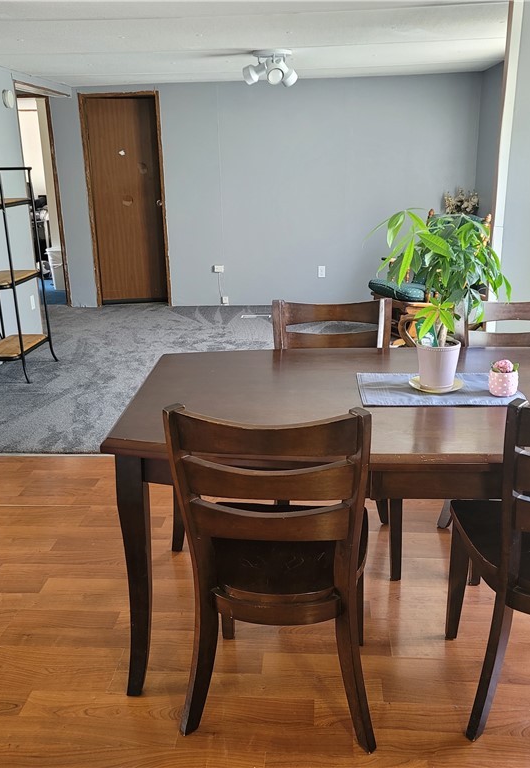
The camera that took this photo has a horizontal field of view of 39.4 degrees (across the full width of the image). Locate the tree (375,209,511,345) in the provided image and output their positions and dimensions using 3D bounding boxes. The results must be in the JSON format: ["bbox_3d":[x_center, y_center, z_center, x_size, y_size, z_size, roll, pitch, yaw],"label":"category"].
[{"bbox_3d":[0.524,-0.319,2.199,0.420,0.398,0.380,0,18,3],"label":"tree"}]

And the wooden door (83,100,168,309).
[{"bbox_3d":[-1.338,-1.741,7.146,0.700,1.980,0.070,0,18,3],"label":"wooden door"}]

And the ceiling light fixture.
[{"bbox_3d":[0.042,-2.186,5.153,0.380,0.250,0.360,0,18,3],"label":"ceiling light fixture"}]

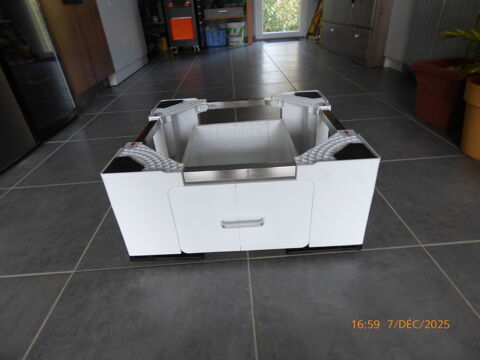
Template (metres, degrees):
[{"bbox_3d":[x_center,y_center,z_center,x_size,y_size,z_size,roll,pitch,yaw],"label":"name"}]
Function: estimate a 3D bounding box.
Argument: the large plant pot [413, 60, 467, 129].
[{"bbox_3d":[1.027,-0.400,1.308,0.302,0.268,0.302,-9,33,-7],"label":"large plant pot"}]

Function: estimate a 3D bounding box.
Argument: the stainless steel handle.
[{"bbox_3d":[0.007,0.104,0.665,0.104,0.011,0.021,-3,32,2],"label":"stainless steel handle"}]

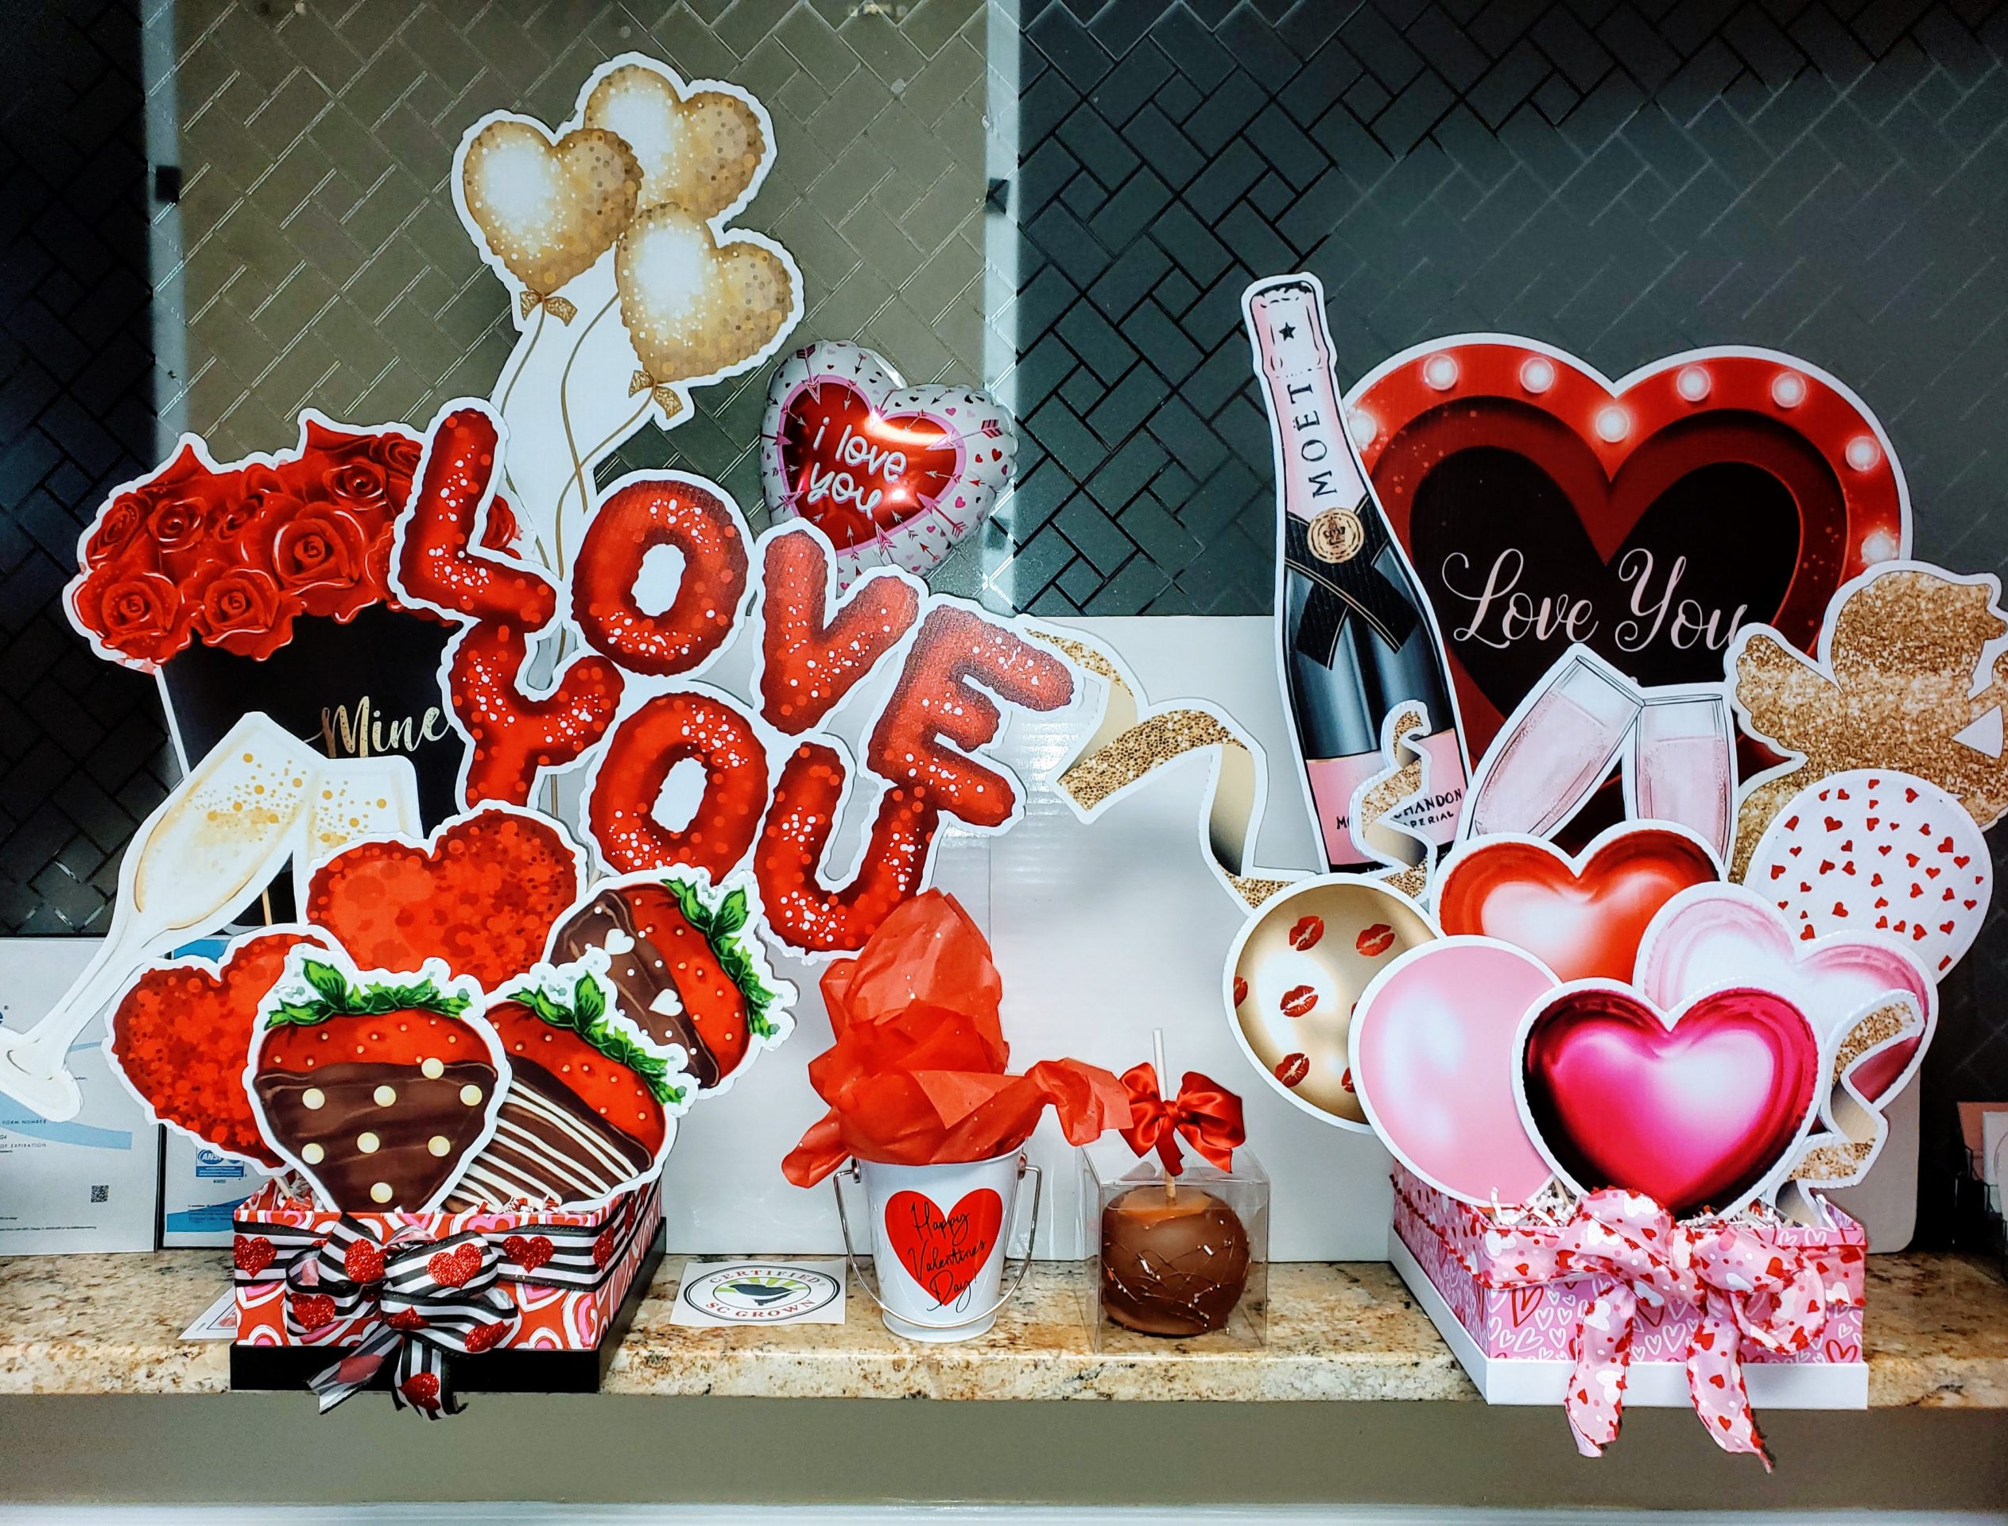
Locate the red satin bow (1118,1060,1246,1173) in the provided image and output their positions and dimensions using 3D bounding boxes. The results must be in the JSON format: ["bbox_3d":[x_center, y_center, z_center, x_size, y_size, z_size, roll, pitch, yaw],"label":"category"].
[{"bbox_3d":[0.109,0.221,0.948,0.078,0.067,0.045,0,4,-3],"label":"red satin bow"}]

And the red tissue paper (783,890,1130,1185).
[{"bbox_3d":[-0.030,0.169,0.939,0.205,0.172,0.130,0,3,0],"label":"red tissue paper"}]

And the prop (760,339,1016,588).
[{"bbox_3d":[-0.089,-0.181,1.000,0.172,0.170,0.060,22,2,3],"label":"prop"}]

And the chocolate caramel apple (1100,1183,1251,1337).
[{"bbox_3d":[0.109,0.304,0.962,0.093,0.087,0.093,0,3,0],"label":"chocolate caramel apple"}]

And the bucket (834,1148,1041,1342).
[{"bbox_3d":[-0.042,0.293,0.951,0.126,0.110,0.110,0,3,-2],"label":"bucket"}]

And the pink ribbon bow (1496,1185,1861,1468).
[{"bbox_3d":[0.356,0.302,0.817,0.186,0.144,0.055,0,3,0],"label":"pink ribbon bow"}]

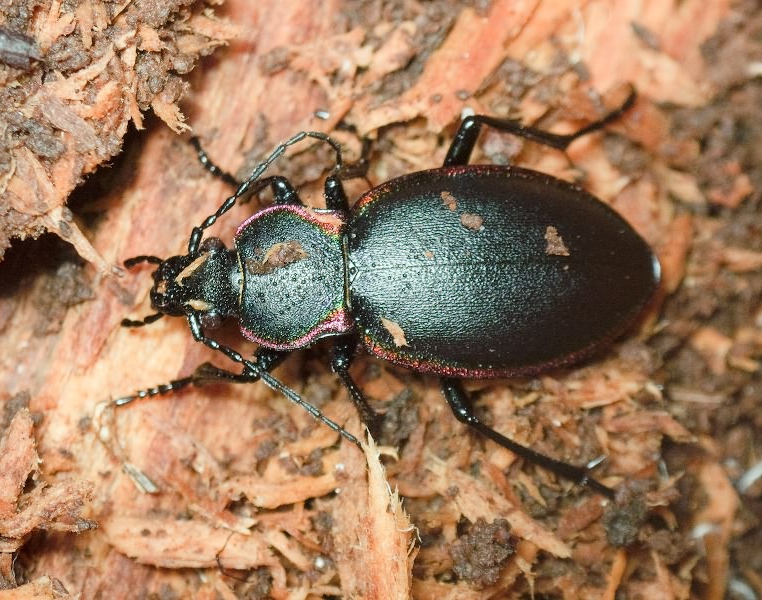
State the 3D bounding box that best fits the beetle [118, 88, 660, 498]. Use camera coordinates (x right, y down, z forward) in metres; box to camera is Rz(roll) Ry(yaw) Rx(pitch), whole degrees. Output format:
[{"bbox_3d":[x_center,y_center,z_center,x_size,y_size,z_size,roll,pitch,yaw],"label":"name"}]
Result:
[{"bbox_3d":[0.000,0.000,0.170,0.028,0.009,0.021,0,81,-9],"label":"beetle"}]

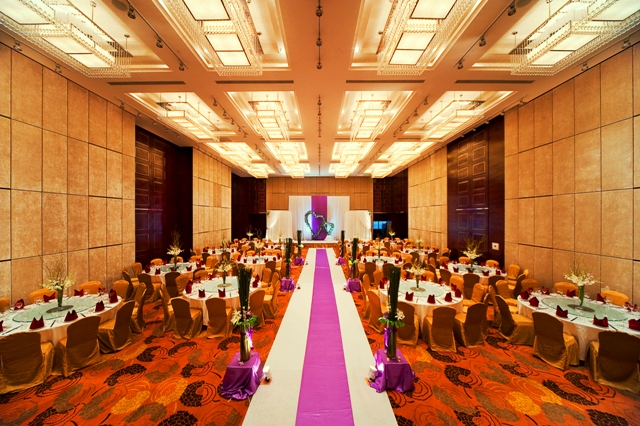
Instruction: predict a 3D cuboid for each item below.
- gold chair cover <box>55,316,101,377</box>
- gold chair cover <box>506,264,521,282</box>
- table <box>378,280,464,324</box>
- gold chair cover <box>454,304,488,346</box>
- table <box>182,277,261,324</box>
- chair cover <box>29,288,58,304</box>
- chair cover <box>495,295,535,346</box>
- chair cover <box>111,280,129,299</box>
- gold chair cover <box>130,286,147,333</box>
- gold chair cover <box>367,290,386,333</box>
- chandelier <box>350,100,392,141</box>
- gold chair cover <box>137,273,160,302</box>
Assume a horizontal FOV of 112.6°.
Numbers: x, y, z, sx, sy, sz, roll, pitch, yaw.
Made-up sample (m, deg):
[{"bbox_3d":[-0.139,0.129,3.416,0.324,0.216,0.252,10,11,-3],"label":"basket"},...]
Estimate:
[{"bbox_3d":[-4.526,2.378,3.992,0.580,0.915,0.470,-1,-1,29],"label":"gold chair cover"},{"bbox_3d":[7.420,2.501,8.246,0.570,0.930,0.460,0,-1,-25],"label":"gold chair cover"},{"bbox_3d":[2.830,2.572,6.144,2.080,0.740,2.080,0,-1,0],"label":"table"},{"bbox_3d":[3.453,2.392,4.828,0.470,0.915,0.580,0,-1,-24],"label":"gold chair cover"},{"bbox_3d":[-2.910,2.595,6.447,2.060,0.740,2.060,0,-1,0],"label":"table"},{"bbox_3d":[-6.990,2.481,5.398,0.560,0.940,0.460,0,-1,33],"label":"chair cover"},{"bbox_3d":[4.500,2.455,4.986,0.570,0.930,0.460,0,-1,1],"label":"chair cover"},{"bbox_3d":[-5.950,2.471,6.086,0.460,0.930,0.570,0,-1,-6],"label":"chair cover"},{"bbox_3d":[-4.710,2.461,5.346,0.570,0.930,0.460,0,-1,-30],"label":"gold chair cover"},{"bbox_3d":[1.530,2.462,5.436,0.570,0.930,0.460,0,-1,-29],"label":"gold chair cover"},{"bbox_3d":[1.880,-3.492,8.458,1.070,0.540,2.450,0,-1,0],"label":"chandelier"},{"bbox_3d":[-5.680,2.486,7.166,0.460,0.930,0.570,0,-1,-6],"label":"gold chair cover"}]

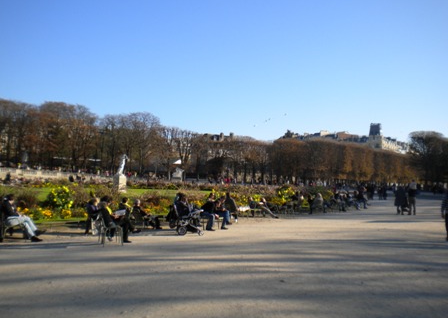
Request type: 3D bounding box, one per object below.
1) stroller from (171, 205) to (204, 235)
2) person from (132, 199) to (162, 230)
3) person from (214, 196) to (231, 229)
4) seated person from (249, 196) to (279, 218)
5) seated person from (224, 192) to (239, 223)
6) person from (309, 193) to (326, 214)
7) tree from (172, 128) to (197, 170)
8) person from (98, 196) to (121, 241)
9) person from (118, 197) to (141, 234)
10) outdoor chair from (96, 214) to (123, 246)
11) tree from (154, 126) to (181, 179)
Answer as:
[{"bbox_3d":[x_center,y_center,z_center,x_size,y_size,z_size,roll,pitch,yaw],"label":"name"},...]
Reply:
[{"bbox_3d":[-1.101,1.831,13.670,0.980,0.950,0.580,0,-3,0],"label":"stroller"},{"bbox_3d":[-2.587,1.867,15.320,1.000,1.060,0.580,1,-3,-15],"label":"person"},{"bbox_3d":[-0.034,1.818,15.523,0.750,1.180,0.550,0,-3,0],"label":"person"},{"bbox_3d":[1.780,2.153,20.412,1.200,1.050,0.570,0,-3,5],"label":"seated person"},{"bbox_3d":[0.290,1.893,17.522,0.700,1.250,0.550,2,-4,-30],"label":"seated person"},{"bbox_3d":[4.863,2.288,23.309,0.750,1.100,0.550,1,-3,-20],"label":"person"},{"bbox_3d":[-8.475,-0.796,97.192,5.300,11.000,5.300,0,-3,0],"label":"tree"},{"bbox_3d":[-3.027,1.598,12.080,0.750,1.240,0.550,1,-3,-15],"label":"person"},{"bbox_3d":[-2.920,1.745,13.925,0.800,1.150,0.550,1,-3,-15],"label":"person"},{"bbox_3d":[-2.937,1.771,11.670,0.600,0.850,0.570,1,-3,-15],"label":"outdoor chair"},{"bbox_3d":[-11.875,-1.205,95.211,6.000,11.600,6.000,0,-3,0],"label":"tree"}]

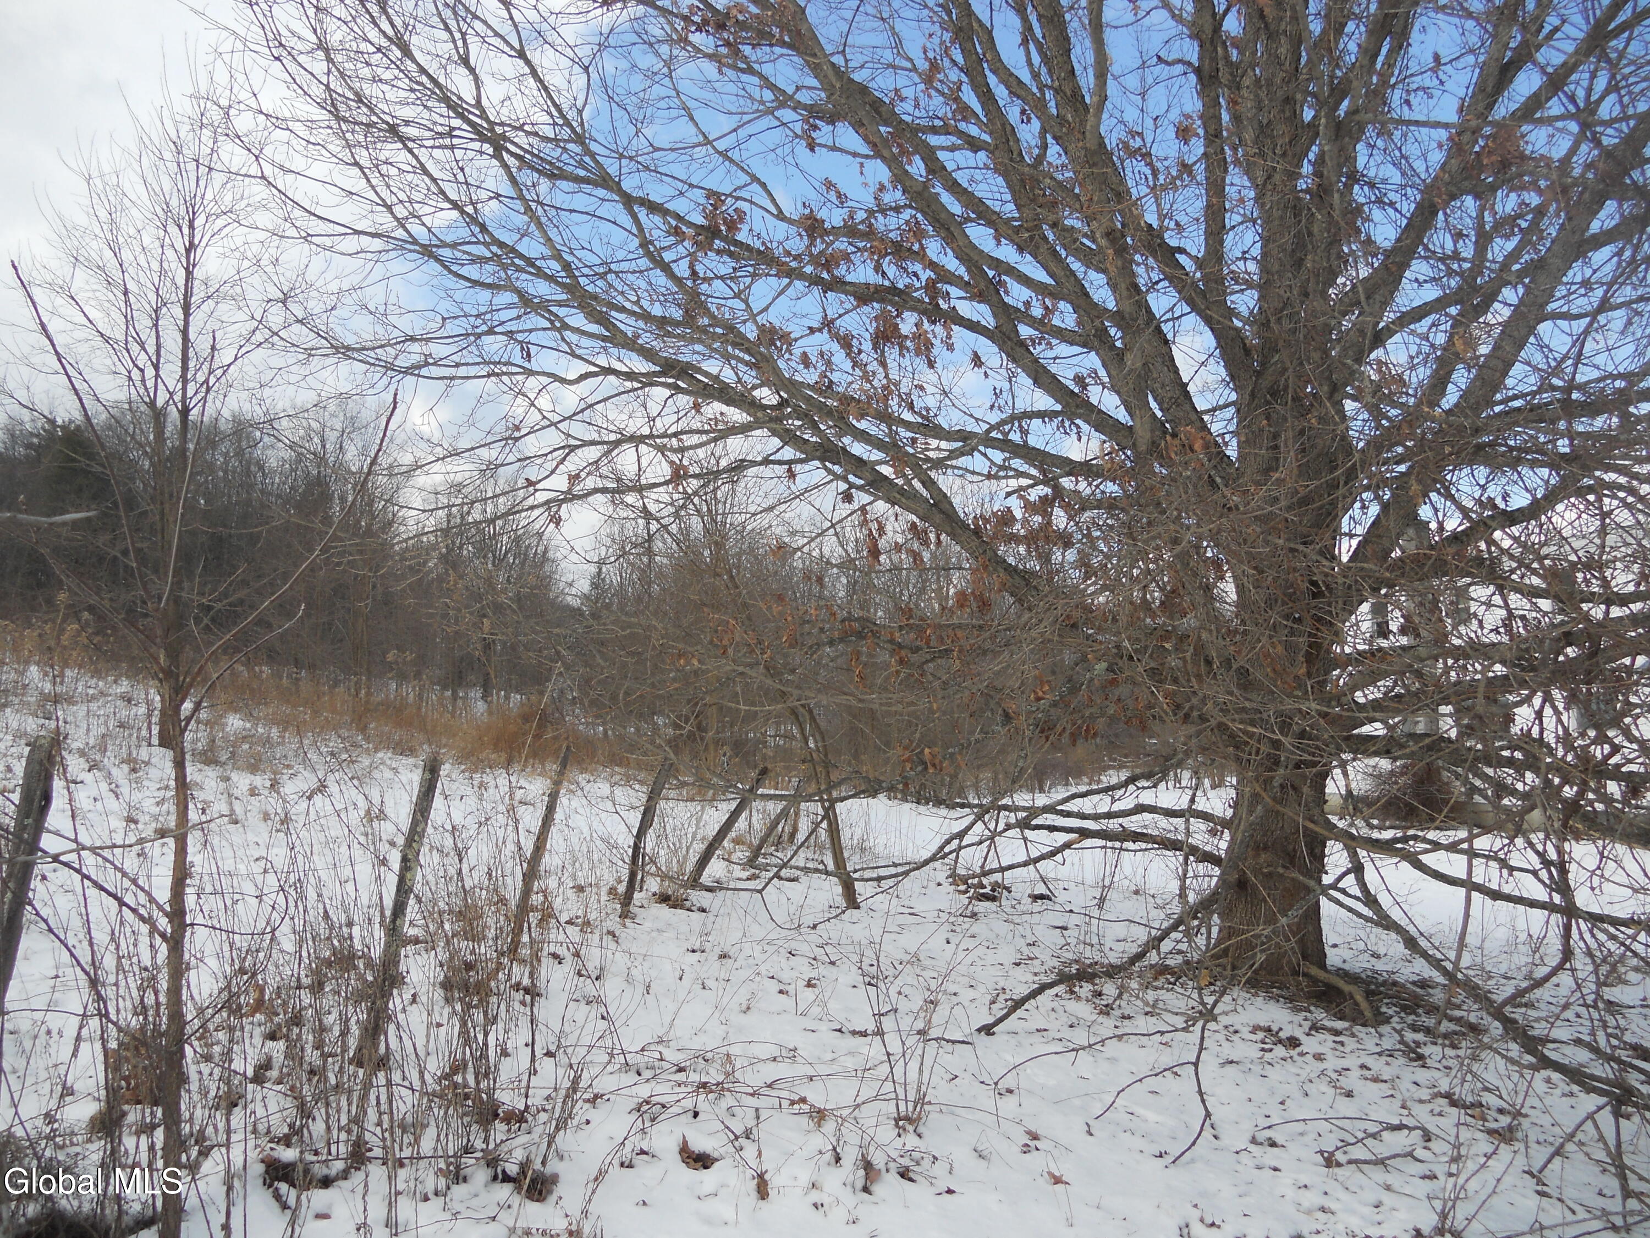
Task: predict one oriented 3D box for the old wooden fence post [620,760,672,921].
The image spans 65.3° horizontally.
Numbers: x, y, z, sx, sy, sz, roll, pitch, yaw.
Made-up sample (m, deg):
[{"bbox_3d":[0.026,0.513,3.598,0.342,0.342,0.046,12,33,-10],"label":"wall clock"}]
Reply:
[{"bbox_3d":[-1.327,1.627,9.500,0.130,1.210,0.110,15,-3,0],"label":"old wooden fence post"}]

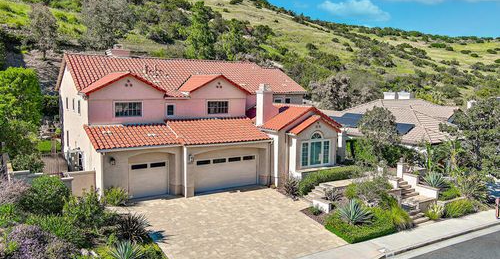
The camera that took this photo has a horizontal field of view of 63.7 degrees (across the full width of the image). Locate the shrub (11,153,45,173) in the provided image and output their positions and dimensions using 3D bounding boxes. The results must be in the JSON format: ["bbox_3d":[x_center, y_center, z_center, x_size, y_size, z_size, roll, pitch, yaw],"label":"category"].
[{"bbox_3d":[-15.295,2.511,27.700,2.100,1.700,1.900,-3,7,-32],"label":"shrub"}]

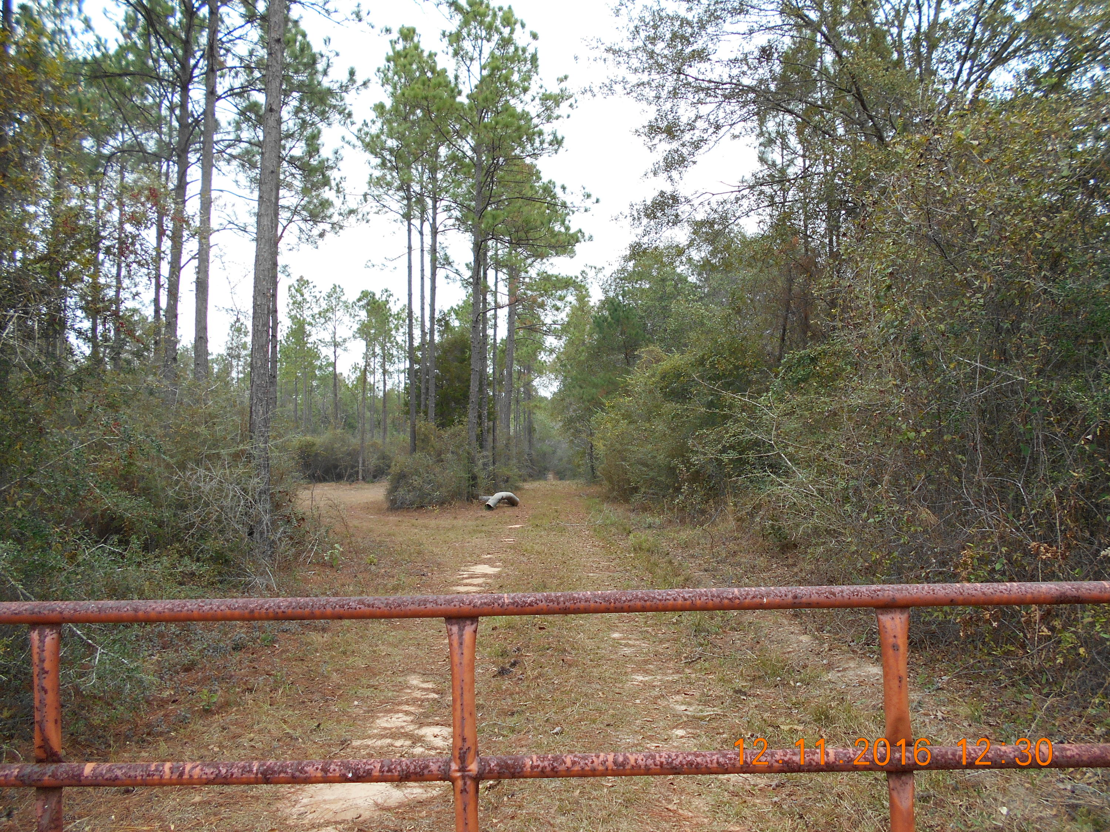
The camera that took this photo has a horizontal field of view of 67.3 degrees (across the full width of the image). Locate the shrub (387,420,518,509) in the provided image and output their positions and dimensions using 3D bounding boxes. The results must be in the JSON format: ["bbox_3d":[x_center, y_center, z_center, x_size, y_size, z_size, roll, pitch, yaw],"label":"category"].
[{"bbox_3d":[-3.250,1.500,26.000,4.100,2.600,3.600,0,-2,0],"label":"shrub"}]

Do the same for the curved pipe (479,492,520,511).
[{"bbox_3d":[-1.680,2.590,25.400,1.200,0.530,0.600,2,-3,-37],"label":"curved pipe"}]

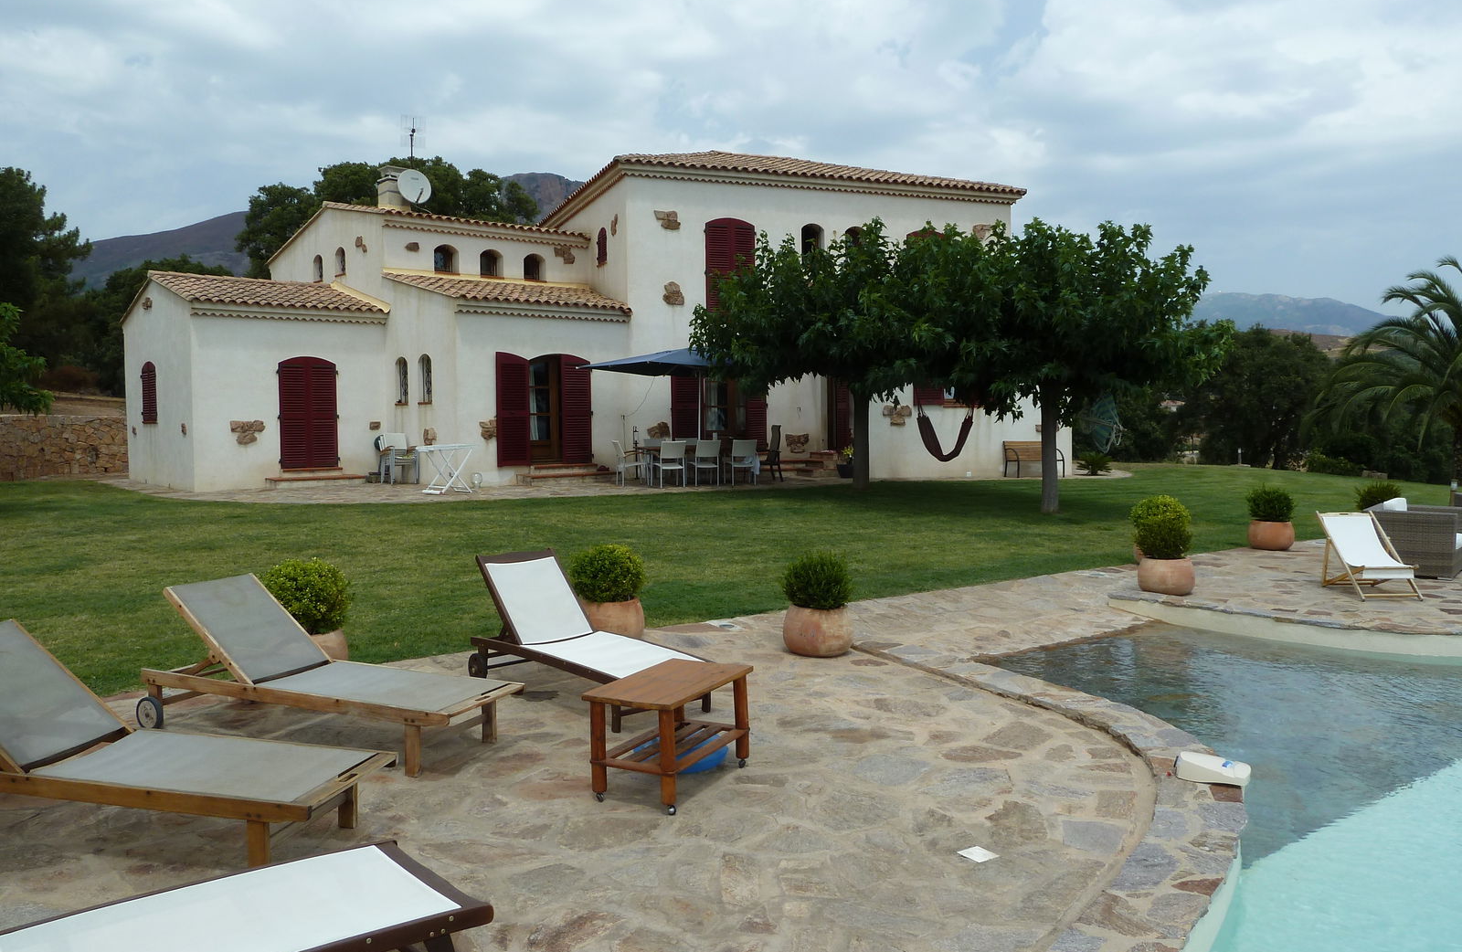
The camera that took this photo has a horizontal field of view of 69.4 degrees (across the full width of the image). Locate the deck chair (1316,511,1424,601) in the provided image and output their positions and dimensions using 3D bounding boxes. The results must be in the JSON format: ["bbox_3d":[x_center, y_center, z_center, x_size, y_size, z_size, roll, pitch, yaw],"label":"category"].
[{"bbox_3d":[6.131,0.749,10.159,0.570,0.770,0.980,0,3,4],"label":"deck chair"}]

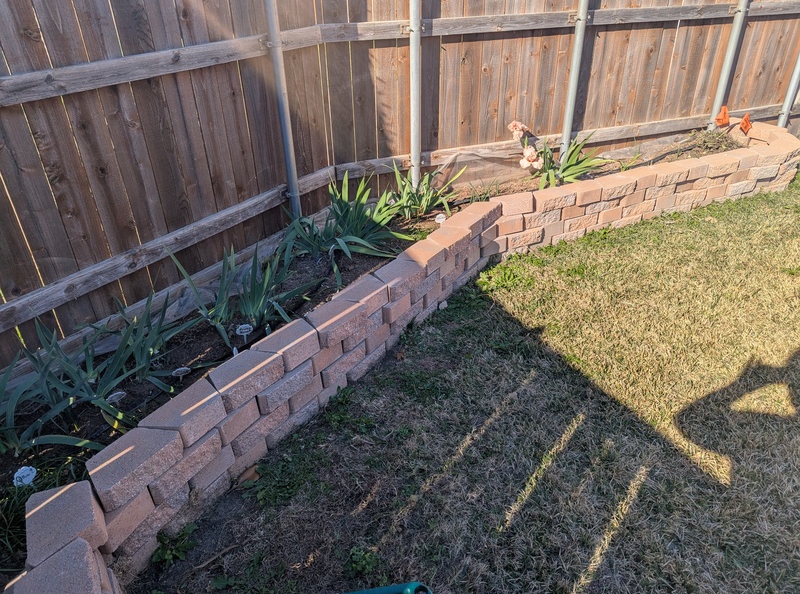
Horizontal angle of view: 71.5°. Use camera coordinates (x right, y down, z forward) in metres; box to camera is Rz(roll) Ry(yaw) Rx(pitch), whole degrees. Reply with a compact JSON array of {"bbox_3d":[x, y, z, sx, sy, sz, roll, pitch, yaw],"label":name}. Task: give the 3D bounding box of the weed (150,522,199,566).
[{"bbox_3d":[-0.760,0.819,1.843,0.150,0.070,0.115,-2,30,0],"label":"weed"}]

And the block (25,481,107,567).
[{"bbox_3d":[-0.955,0.662,1.589,0.150,0.096,0.288,-19,34,-27],"label":"block"}]

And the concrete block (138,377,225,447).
[{"bbox_3d":[-0.776,0.439,2.027,0.152,0.101,0.297,16,34,27],"label":"concrete block"}]

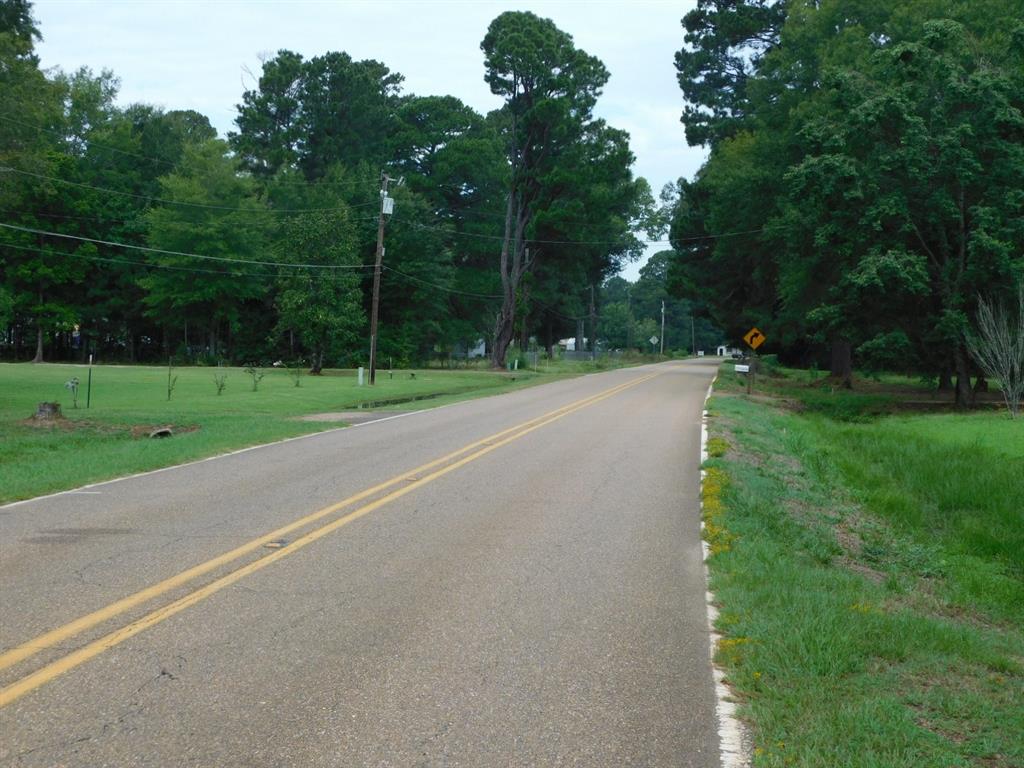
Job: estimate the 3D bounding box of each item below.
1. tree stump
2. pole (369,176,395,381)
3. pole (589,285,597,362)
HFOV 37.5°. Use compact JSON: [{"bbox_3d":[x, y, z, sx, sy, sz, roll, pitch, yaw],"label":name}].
[{"bbox_3d":[-10.150,0.600,33.000,0.580,0.370,0.560,0,2,0],"label":"tree stump"},{"bbox_3d":[-5.320,-4.290,62.000,0.520,8.700,0.400,4,2,0],"label":"pole"},{"bbox_3d":[8.500,-6.400,160.000,0.400,8.200,0.350,0,2,0],"label":"pole"}]

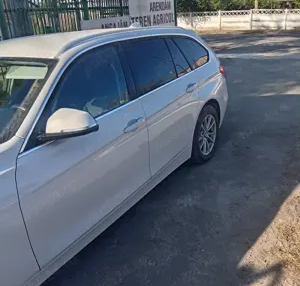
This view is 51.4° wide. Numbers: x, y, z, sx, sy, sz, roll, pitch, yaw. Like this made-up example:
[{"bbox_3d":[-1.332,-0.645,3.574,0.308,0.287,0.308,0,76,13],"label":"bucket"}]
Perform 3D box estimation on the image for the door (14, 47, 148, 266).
[{"bbox_3d":[-0.403,-0.033,1.920,0.275,1.070,1.180,10,24,30],"label":"door"}]

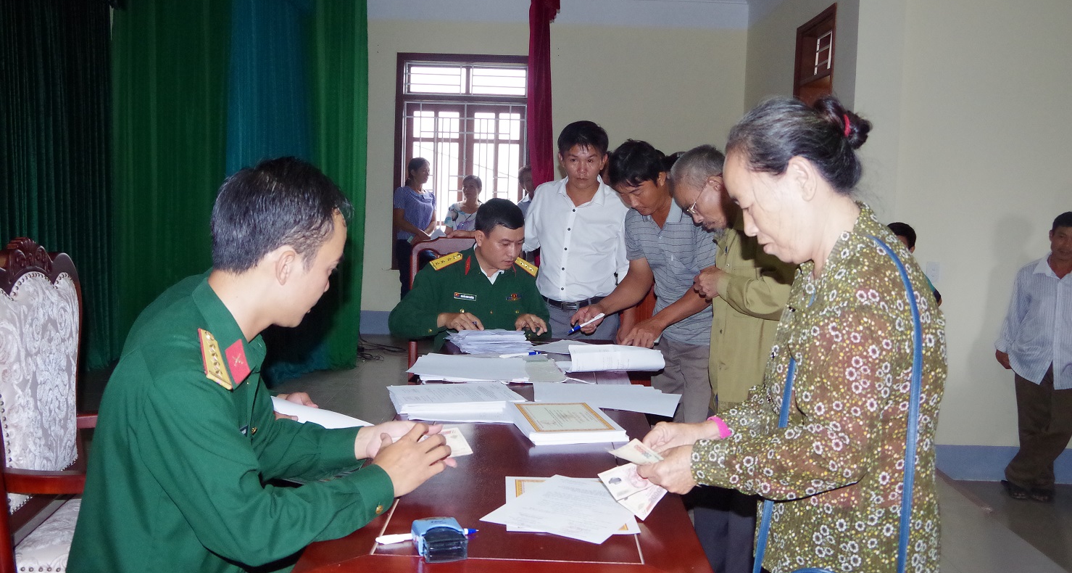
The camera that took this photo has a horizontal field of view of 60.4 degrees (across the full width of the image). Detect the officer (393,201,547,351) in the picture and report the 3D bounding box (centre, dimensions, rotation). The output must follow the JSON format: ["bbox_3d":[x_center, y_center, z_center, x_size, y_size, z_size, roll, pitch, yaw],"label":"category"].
[{"bbox_3d":[-0.248,0.292,3.601,0.620,1.270,0.720,1,6,-5],"label":"officer"}]

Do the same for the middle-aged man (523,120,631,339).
[{"bbox_3d":[0.158,0.141,3.632,0.460,1.590,0.320,3,6,15],"label":"middle-aged man"}]

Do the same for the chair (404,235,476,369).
[{"bbox_3d":[-0.236,0.370,3.586,0.480,1.100,0.520,1,6,-11],"label":"chair"}]

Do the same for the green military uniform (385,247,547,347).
[{"bbox_3d":[-0.243,0.146,3.606,0.620,0.620,0.500,1,6,-5],"label":"green military uniform"}]

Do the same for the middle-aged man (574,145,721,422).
[{"bbox_3d":[0.445,0.253,3.117,0.480,1.490,0.550,7,8,43],"label":"middle-aged man"}]

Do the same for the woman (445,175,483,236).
[{"bbox_3d":[-0.538,-0.205,7.524,0.450,1.420,0.420,3,6,9],"label":"woman"}]

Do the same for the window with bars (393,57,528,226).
[{"bbox_3d":[-0.628,-1.116,8.027,1.185,1.780,0.150,2,6,0],"label":"window with bars"}]

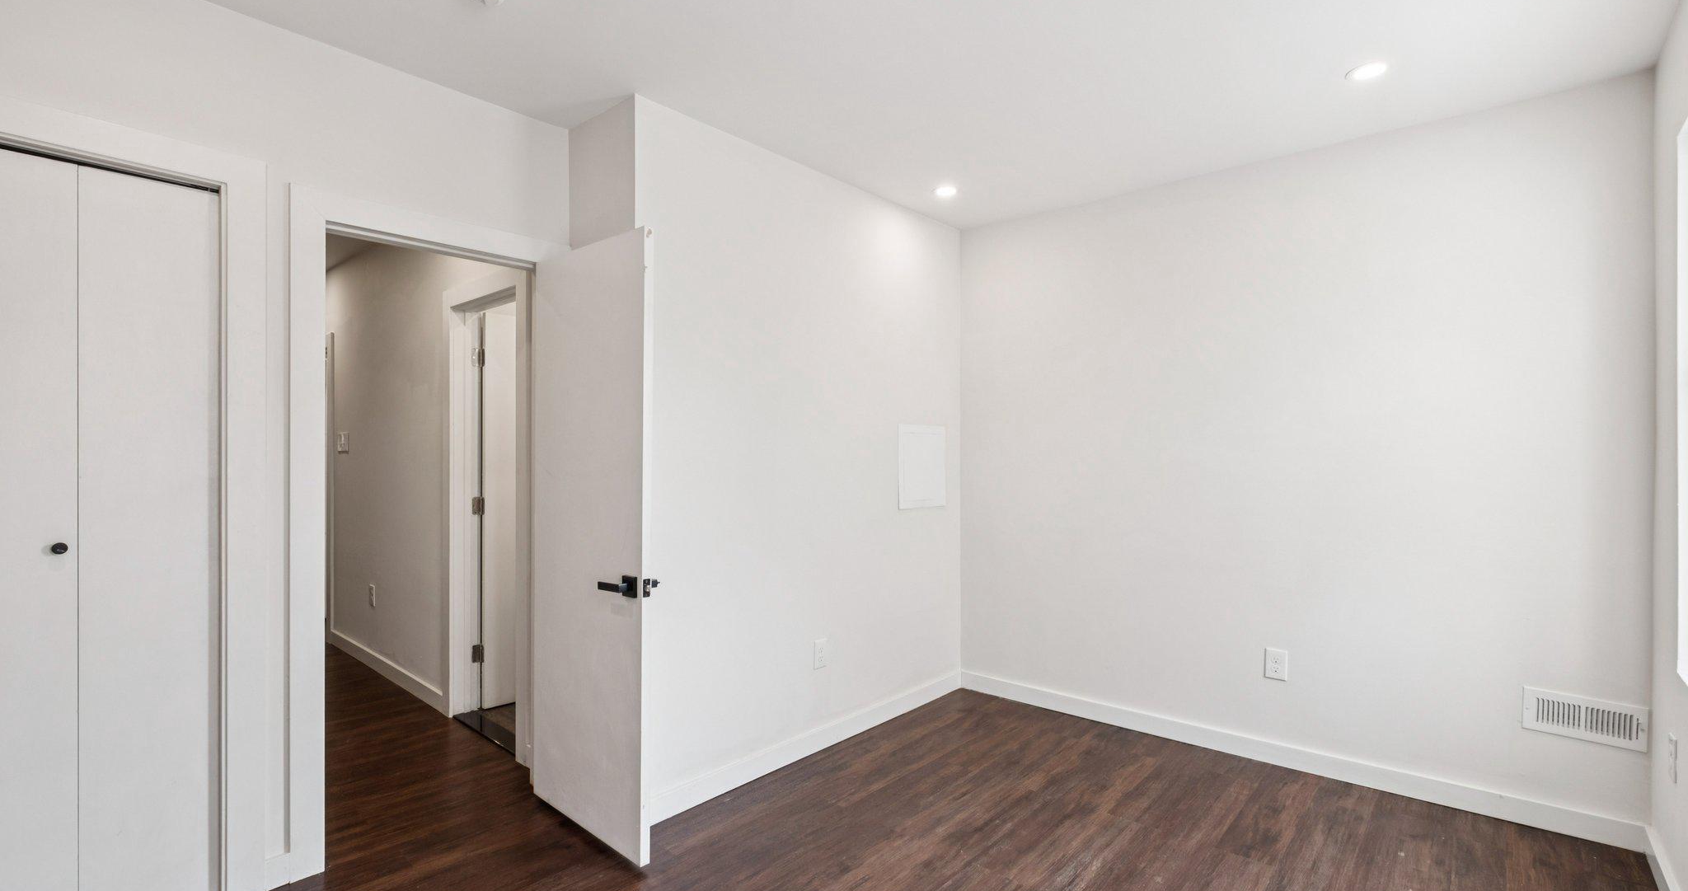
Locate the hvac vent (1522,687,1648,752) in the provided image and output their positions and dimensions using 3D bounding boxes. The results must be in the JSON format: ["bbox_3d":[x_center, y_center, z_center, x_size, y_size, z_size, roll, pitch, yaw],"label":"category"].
[{"bbox_3d":[2.504,0.928,2.382,0.294,0.146,0.014,0,0,40],"label":"hvac vent"}]

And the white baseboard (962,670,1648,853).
[{"bbox_3d":[1.641,1.290,3.094,2.555,0.097,0.016,0,0,39],"label":"white baseboard"}]

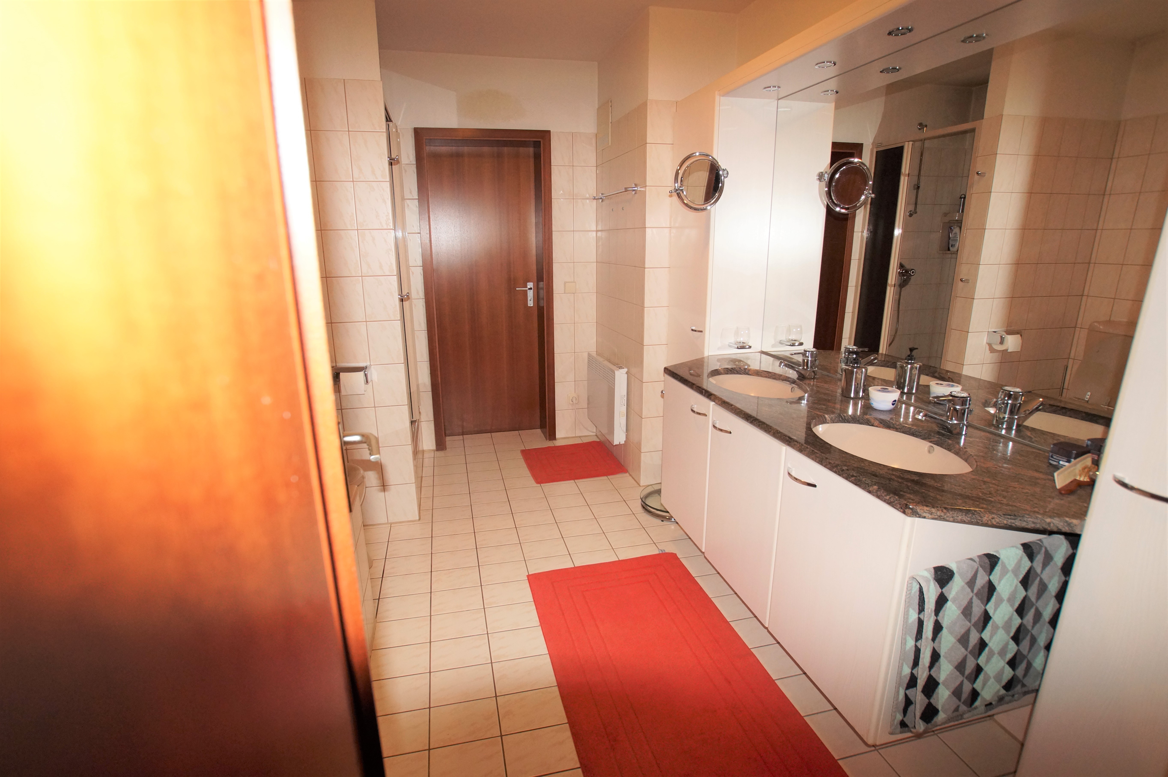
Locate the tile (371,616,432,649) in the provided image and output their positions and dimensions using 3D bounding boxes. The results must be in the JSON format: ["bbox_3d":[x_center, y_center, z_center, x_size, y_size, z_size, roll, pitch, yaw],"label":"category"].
[{"bbox_3d":[-0.652,0.884,1.868,0.200,0.010,0.148,-3,15,-14],"label":"tile"}]

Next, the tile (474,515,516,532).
[{"bbox_3d":[-0.455,0.684,2.627,0.199,0.010,0.139,-4,16,-12],"label":"tile"}]

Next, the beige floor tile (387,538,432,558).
[{"bbox_3d":[-0.805,0.742,2.404,0.200,0.010,0.148,-3,15,-14],"label":"beige floor tile"}]

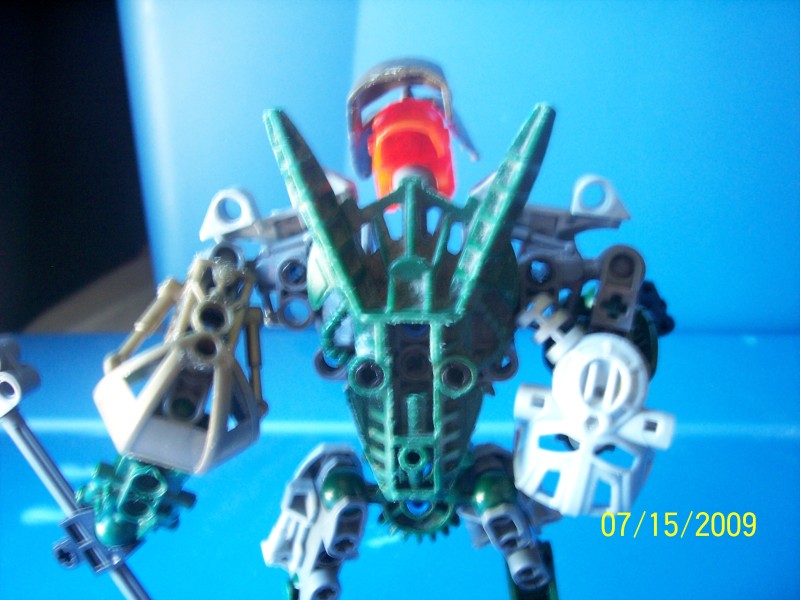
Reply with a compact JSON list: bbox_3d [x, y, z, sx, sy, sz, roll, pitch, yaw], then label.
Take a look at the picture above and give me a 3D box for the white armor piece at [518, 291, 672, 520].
[{"bbox_3d":[0.037,0.022,0.174,0.032,0.039,0.021,10,-4,12],"label":"white armor piece"}]

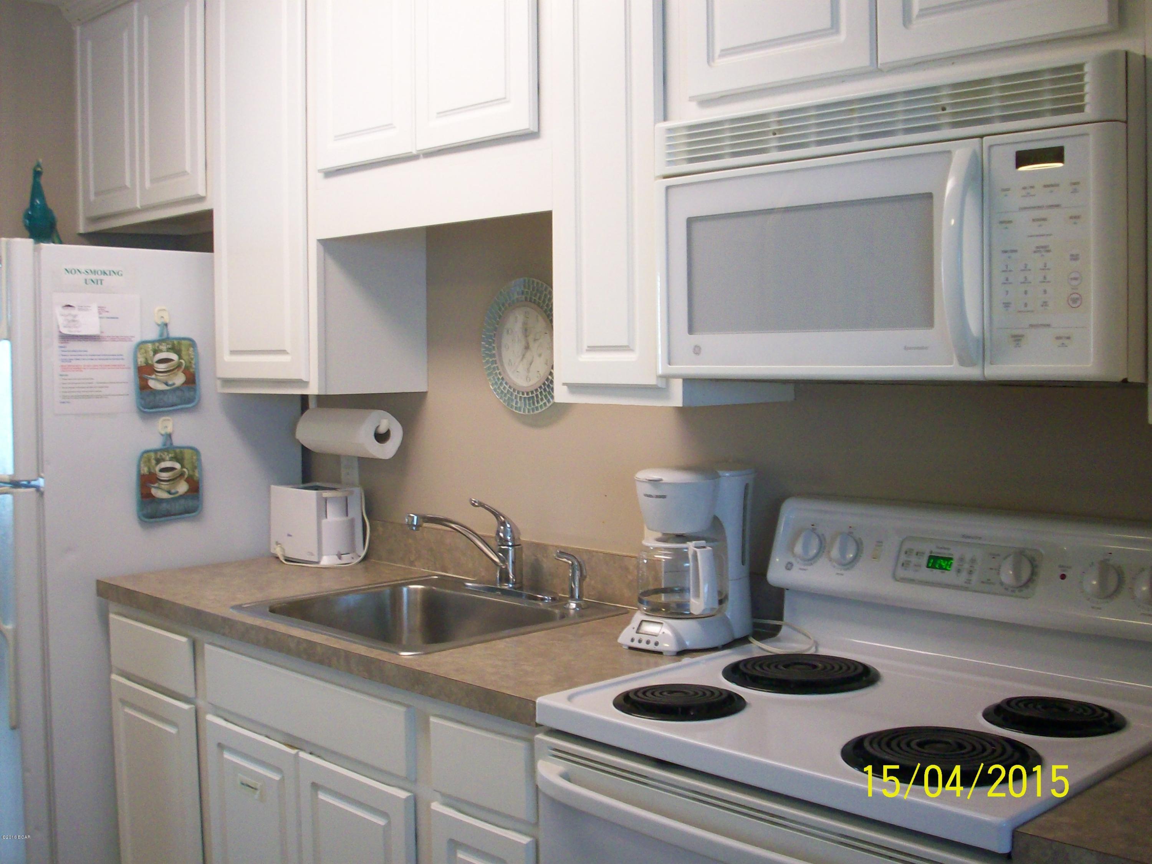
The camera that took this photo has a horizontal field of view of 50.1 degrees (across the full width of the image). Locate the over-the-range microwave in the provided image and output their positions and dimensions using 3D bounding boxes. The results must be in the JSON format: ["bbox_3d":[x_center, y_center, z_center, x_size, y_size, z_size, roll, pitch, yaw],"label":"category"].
[{"bbox_3d":[0.534,-0.283,1.912,0.757,0.410,0.400,3,4,45],"label":"over-the-range microwave"}]

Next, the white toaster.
[{"bbox_3d":[-0.695,0.243,3.313,0.238,0.192,0.138,3,4,45],"label":"white toaster"}]

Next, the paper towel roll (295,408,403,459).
[{"bbox_3d":[-0.556,0.003,3.002,0.280,0.114,0.114,3,4,45],"label":"paper towel roll"}]

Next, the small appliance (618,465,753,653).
[{"bbox_3d":[0.204,0.232,2.287,0.165,0.318,0.260,2,4,41],"label":"small appliance"}]

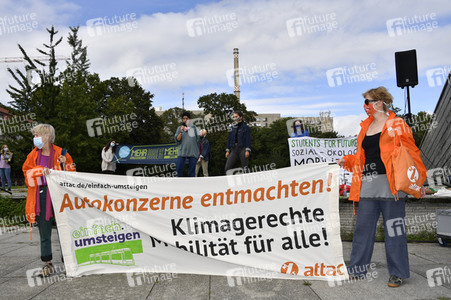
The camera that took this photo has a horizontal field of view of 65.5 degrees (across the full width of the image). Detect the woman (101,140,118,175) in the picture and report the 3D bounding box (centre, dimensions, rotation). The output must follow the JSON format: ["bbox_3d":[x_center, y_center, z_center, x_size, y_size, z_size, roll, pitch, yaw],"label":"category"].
[{"bbox_3d":[-3.675,0.521,11.200,0.520,1.630,0.360,1,-5,-26],"label":"woman"}]

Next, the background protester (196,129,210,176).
[{"bbox_3d":[-0.547,0.277,8.915,0.480,1.630,0.380,-4,-7,37],"label":"background protester"}]

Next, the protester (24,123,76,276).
[{"bbox_3d":[-1.774,0.460,3.552,0.560,1.530,0.440,1,-6,-7],"label":"protester"}]

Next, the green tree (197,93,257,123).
[{"bbox_3d":[0.109,-0.930,38.269,6.800,11.000,6.800,0,-6,0],"label":"green tree"}]

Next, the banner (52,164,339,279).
[{"bbox_3d":[-0.315,0.648,3.263,2.760,1.060,0.200,0,-6,5],"label":"banner"}]

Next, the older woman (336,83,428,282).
[{"bbox_3d":[1.454,0.300,3.246,0.720,1.790,0.540,-5,-8,43],"label":"older woman"}]

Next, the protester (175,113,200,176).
[{"bbox_3d":[-0.767,0.068,7.127,0.520,1.700,0.400,-1,-6,7],"label":"protester"}]

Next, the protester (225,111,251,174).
[{"bbox_3d":[0.241,0.064,7.027,0.530,1.690,0.420,-1,-6,14],"label":"protester"}]

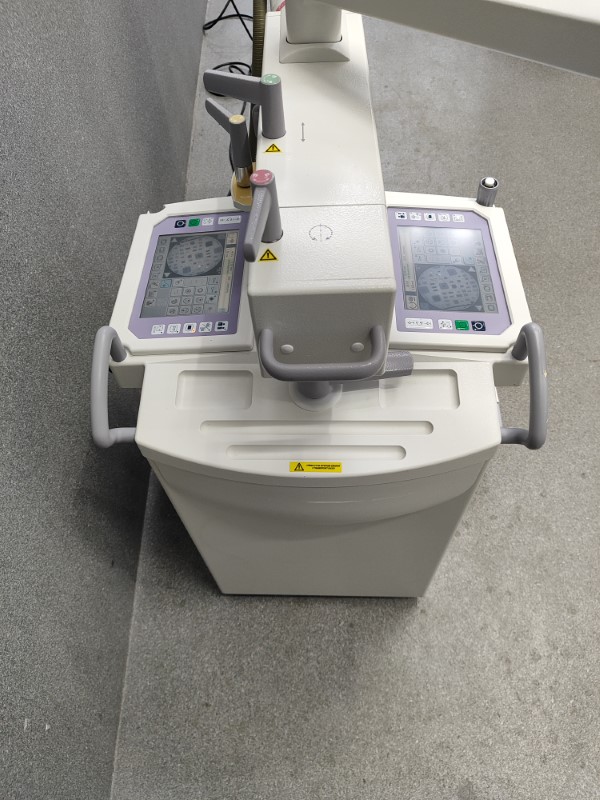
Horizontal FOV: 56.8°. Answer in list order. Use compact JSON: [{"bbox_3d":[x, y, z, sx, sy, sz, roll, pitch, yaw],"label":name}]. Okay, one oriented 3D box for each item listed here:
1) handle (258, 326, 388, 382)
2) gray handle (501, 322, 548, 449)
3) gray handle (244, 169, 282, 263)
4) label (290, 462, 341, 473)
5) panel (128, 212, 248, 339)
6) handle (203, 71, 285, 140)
[{"bbox_3d":[0.031,-0.060,0.769,0.179,0.030,0.084,0,56,3],"label":"handle"},{"bbox_3d":[0.345,-0.027,0.863,0.071,0.118,0.175,0,56,3],"label":"gray handle"},{"bbox_3d":[-0.049,-0.223,0.731,0.038,0.093,0.137,5,56,6],"label":"gray handle"},{"bbox_3d":[0.024,0.102,0.841,0.079,0.002,0.016,0,63,3],"label":"label"},{"bbox_3d":[-0.197,-0.237,1.032,0.195,0.015,0.317,-3,56,6],"label":"panel"},{"bbox_3d":[-0.090,-0.498,0.922,0.137,0.093,0.038,20,59,16],"label":"handle"}]

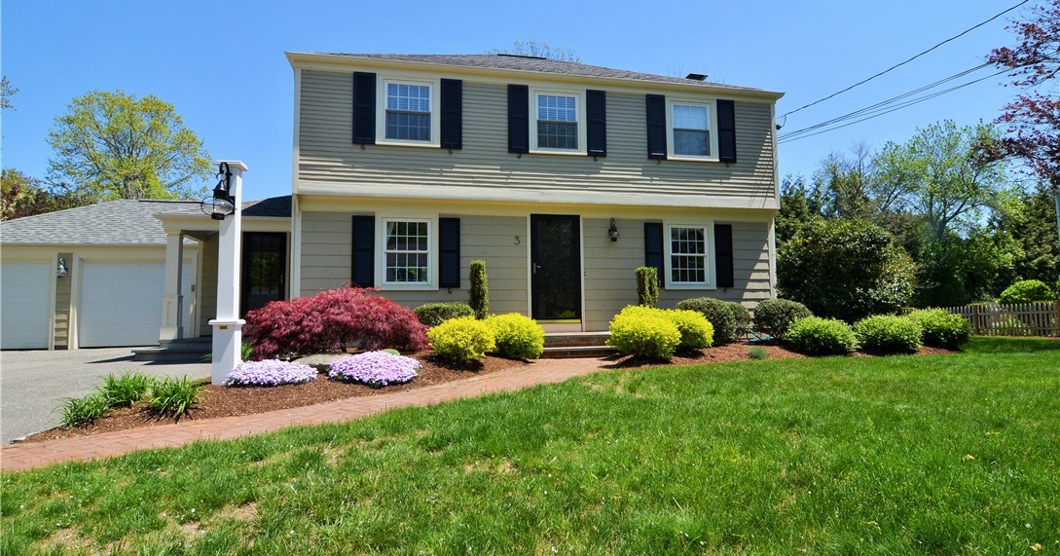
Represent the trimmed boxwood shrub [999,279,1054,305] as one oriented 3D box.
[{"bbox_3d":[16.716,0.748,17.754,1.450,1.400,1.400,0,-4,-11],"label":"trimmed boxwood shrub"}]

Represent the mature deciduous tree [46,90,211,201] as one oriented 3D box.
[{"bbox_3d":[-20.965,-3.635,28.000,6.859,12.581,6.859,0,-3,-11],"label":"mature deciduous tree"}]

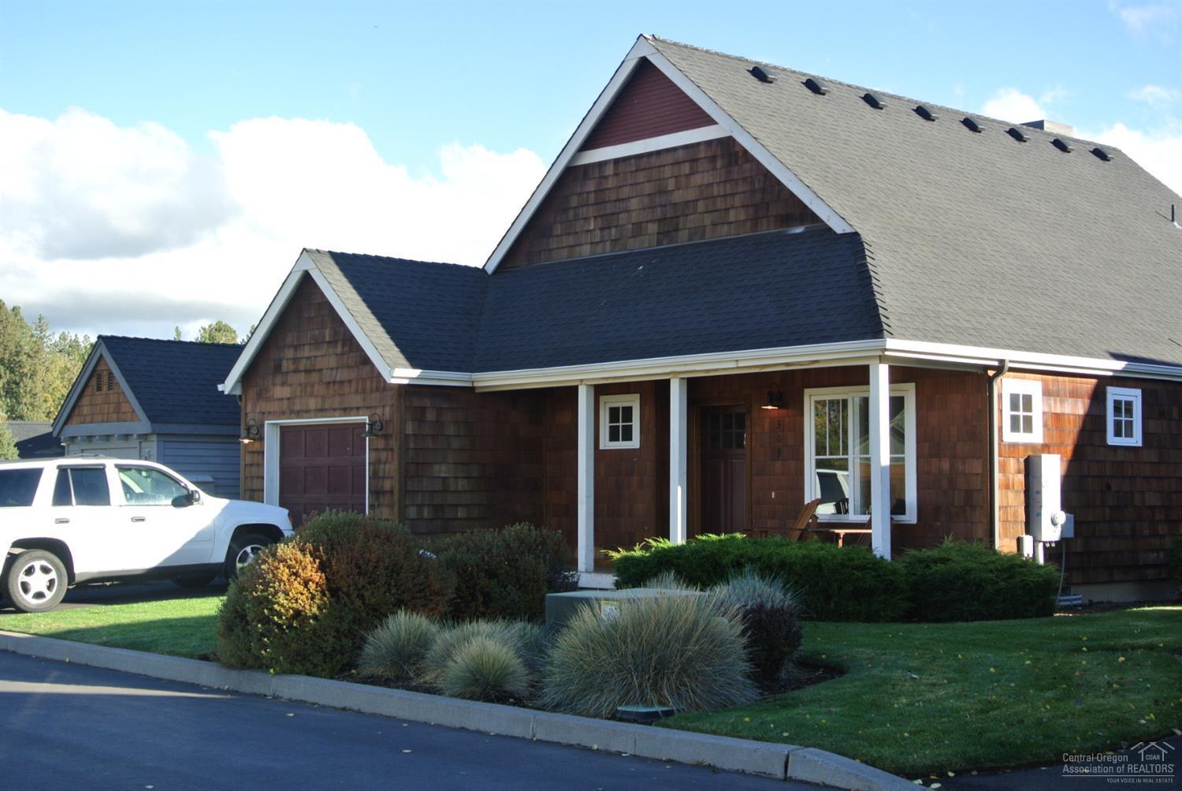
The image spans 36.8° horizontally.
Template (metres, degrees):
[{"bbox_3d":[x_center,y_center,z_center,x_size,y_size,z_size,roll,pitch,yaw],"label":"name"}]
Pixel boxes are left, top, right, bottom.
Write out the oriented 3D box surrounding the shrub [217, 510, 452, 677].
[{"bbox_3d":[-2.241,1.652,15.510,1.800,1.320,1.900,3,-4,-42],"label":"shrub"}]

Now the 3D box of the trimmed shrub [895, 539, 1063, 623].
[{"bbox_3d":[4.205,1.980,18.956,1.700,0.800,1.130,3,-4,-42],"label":"trimmed shrub"}]

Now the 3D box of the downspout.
[{"bbox_3d":[4.634,0.957,20.058,0.090,2.650,0.300,3,-4,-42],"label":"downspout"}]

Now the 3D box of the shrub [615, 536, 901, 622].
[{"bbox_3d":[1.786,1.955,19.283,1.050,0.840,3.500,3,-4,-42],"label":"shrub"}]

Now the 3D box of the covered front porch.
[{"bbox_3d":[2.092,0.983,21.195,2.174,2.553,5.032,3,-4,-42],"label":"covered front porch"}]

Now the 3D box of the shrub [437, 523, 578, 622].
[{"bbox_3d":[-0.849,1.818,17.934,1.240,1.070,1.240,0,-3,0],"label":"shrub"}]

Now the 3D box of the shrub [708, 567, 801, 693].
[{"bbox_3d":[1.257,1.736,13.329,0.680,0.870,0.680,0,-3,0],"label":"shrub"}]

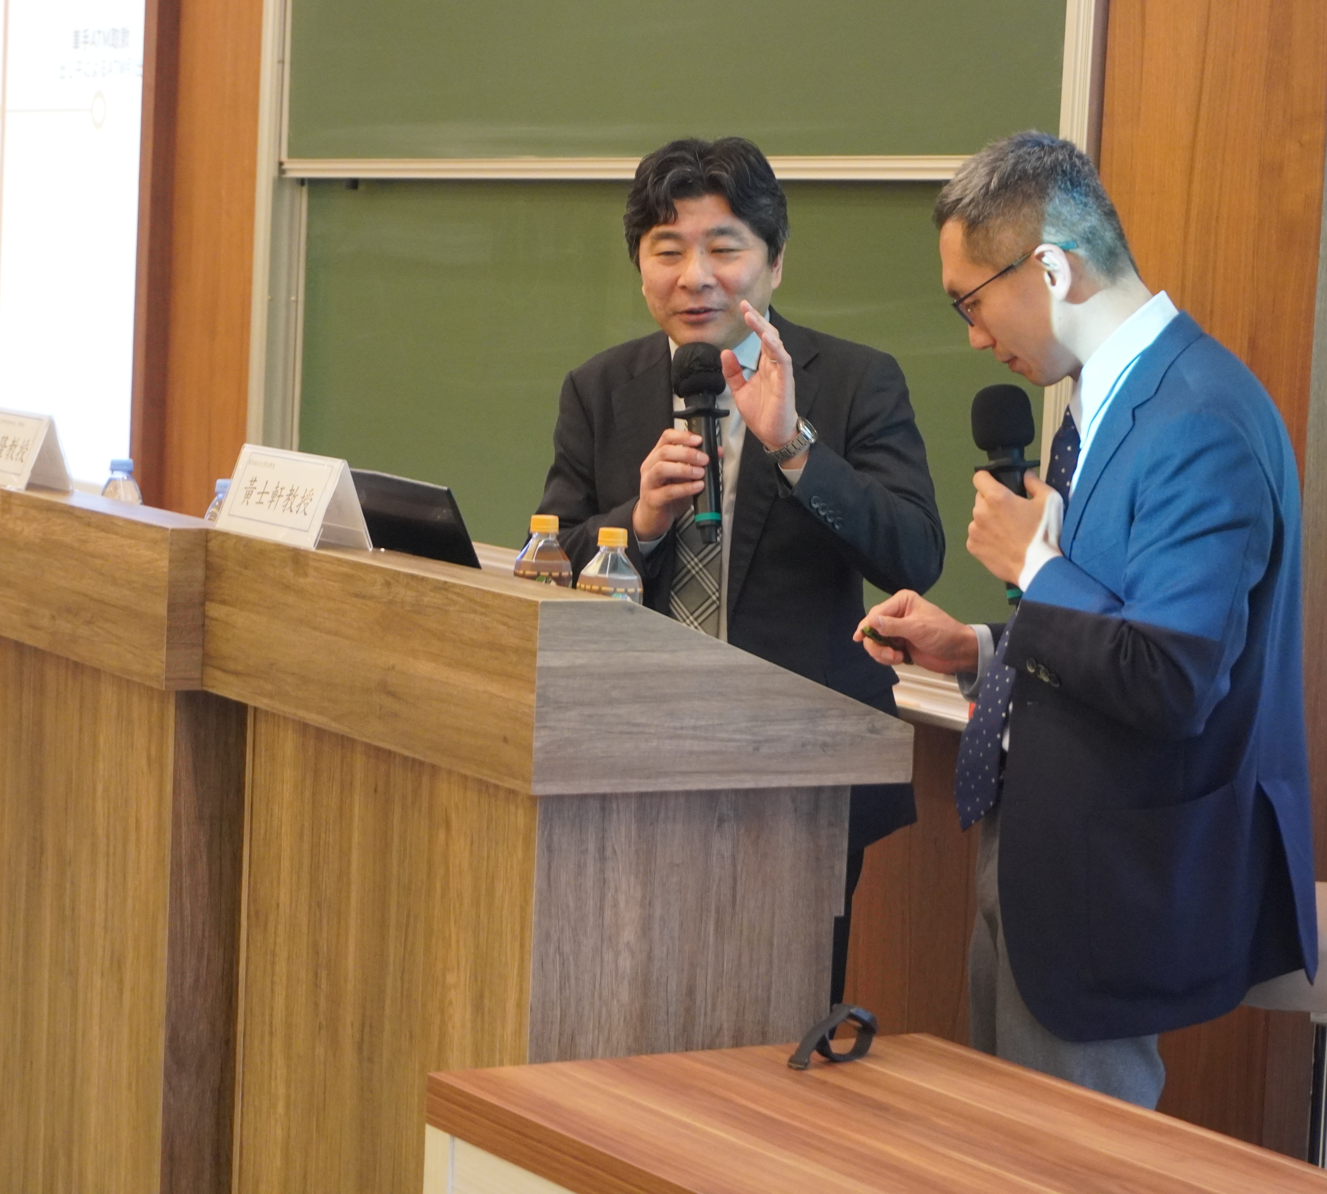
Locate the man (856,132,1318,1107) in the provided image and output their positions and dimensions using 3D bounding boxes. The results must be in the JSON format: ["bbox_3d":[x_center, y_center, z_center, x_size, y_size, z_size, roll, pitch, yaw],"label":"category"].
[{"bbox_3d":[0.416,0.403,3.830,0.480,1.740,0.520,2,5,-1],"label":"man"}]

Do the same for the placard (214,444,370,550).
[{"bbox_3d":[-0.452,-0.123,4.551,0.073,0.105,0.292,0,6,-30],"label":"placard"}]

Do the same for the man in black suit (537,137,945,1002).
[{"bbox_3d":[0.078,0.315,4.553,0.490,1.740,0.380,5,6,21],"label":"man in black suit"}]

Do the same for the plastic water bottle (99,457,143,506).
[{"bbox_3d":[-0.750,-0.091,5.139,0.064,0.200,0.064,0,6,-29],"label":"plastic water bottle"}]

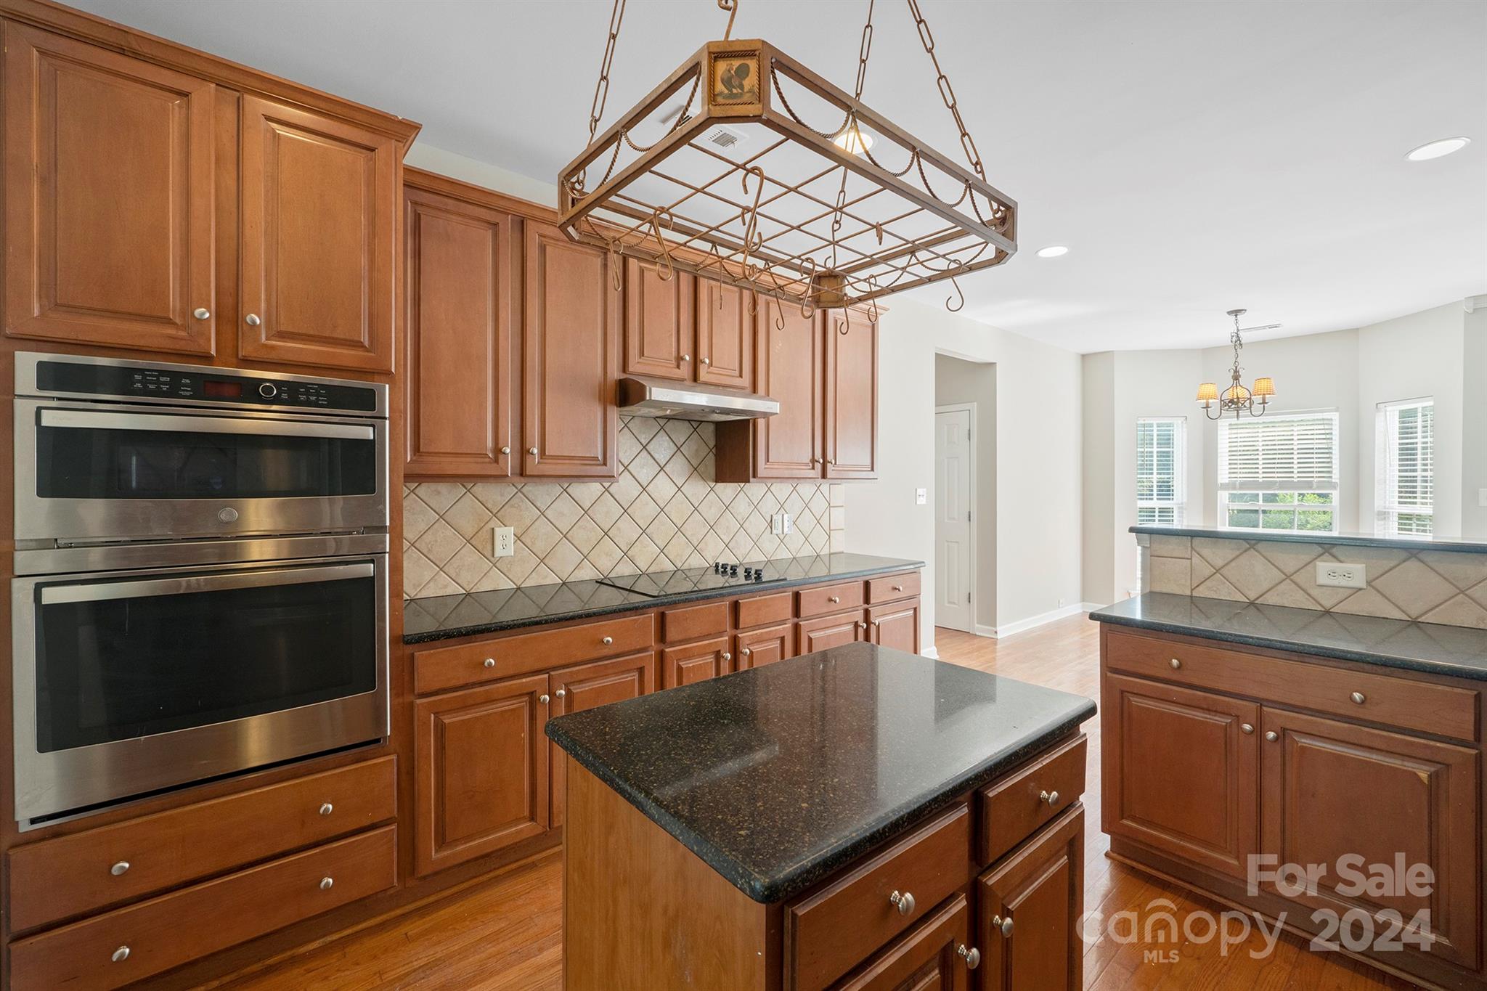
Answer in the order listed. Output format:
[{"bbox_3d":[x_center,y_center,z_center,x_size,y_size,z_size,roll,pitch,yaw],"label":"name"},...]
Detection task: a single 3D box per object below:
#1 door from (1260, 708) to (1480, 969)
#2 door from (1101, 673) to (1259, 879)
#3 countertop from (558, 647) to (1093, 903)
[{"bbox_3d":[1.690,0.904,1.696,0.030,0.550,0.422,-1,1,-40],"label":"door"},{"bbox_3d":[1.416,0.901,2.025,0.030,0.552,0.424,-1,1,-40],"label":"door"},{"bbox_3d":[0.192,0.474,1.312,0.998,0.036,0.684,-1,1,-39],"label":"countertop"}]

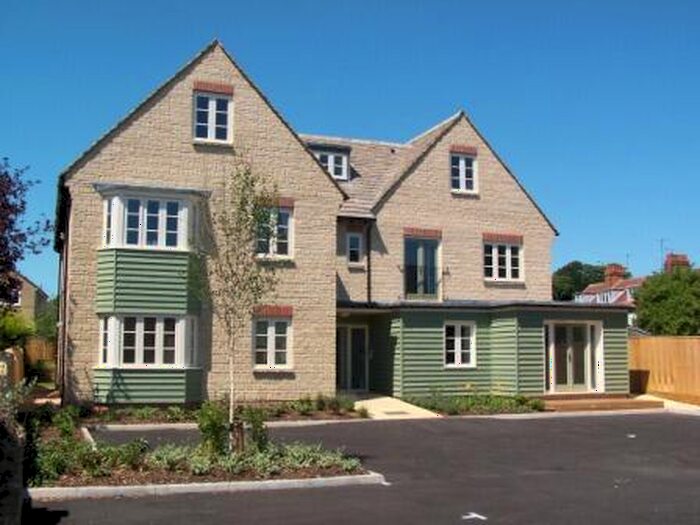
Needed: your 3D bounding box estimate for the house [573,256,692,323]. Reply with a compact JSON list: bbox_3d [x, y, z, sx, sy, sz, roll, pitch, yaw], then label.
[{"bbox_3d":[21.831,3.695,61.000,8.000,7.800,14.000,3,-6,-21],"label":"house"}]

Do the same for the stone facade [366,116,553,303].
[{"bbox_3d":[3.915,-1.888,28.204,7.087,6.590,0.600,2,-6,-20],"label":"stone facade"}]

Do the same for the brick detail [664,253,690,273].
[{"bbox_3d":[22.673,0.138,56.000,1.750,1.700,1.100,1,-6,-11],"label":"brick detail"}]

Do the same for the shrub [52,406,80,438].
[{"bbox_3d":[-4.945,2.771,14.110,0.462,0.512,0.462,2,-6,-19],"label":"shrub"}]

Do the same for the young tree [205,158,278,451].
[{"bbox_3d":[-1.680,0.670,12.543,1.138,4.406,1.138,1,-6,-8],"label":"young tree"}]

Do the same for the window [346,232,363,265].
[{"bbox_3d":[0.181,-0.418,26.596,0.636,1.113,0.120,2,-6,-20],"label":"window"}]

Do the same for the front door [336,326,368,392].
[{"bbox_3d":[0.048,3.011,25.080,1.133,2.033,0.120,2,-6,-20],"label":"front door"}]

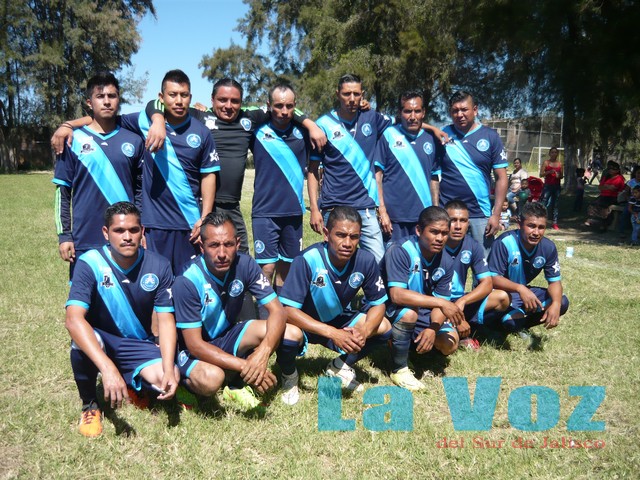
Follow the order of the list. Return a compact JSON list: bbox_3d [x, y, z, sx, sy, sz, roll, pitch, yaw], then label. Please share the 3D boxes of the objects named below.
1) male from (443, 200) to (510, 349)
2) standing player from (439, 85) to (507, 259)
[{"bbox_3d":[0.934,0.227,3.842,0.560,0.964,0.720,0,8,-6],"label":"male"},{"bbox_3d":[1.050,-0.183,4.280,0.560,1.700,0.340,1,7,8],"label":"standing player"}]

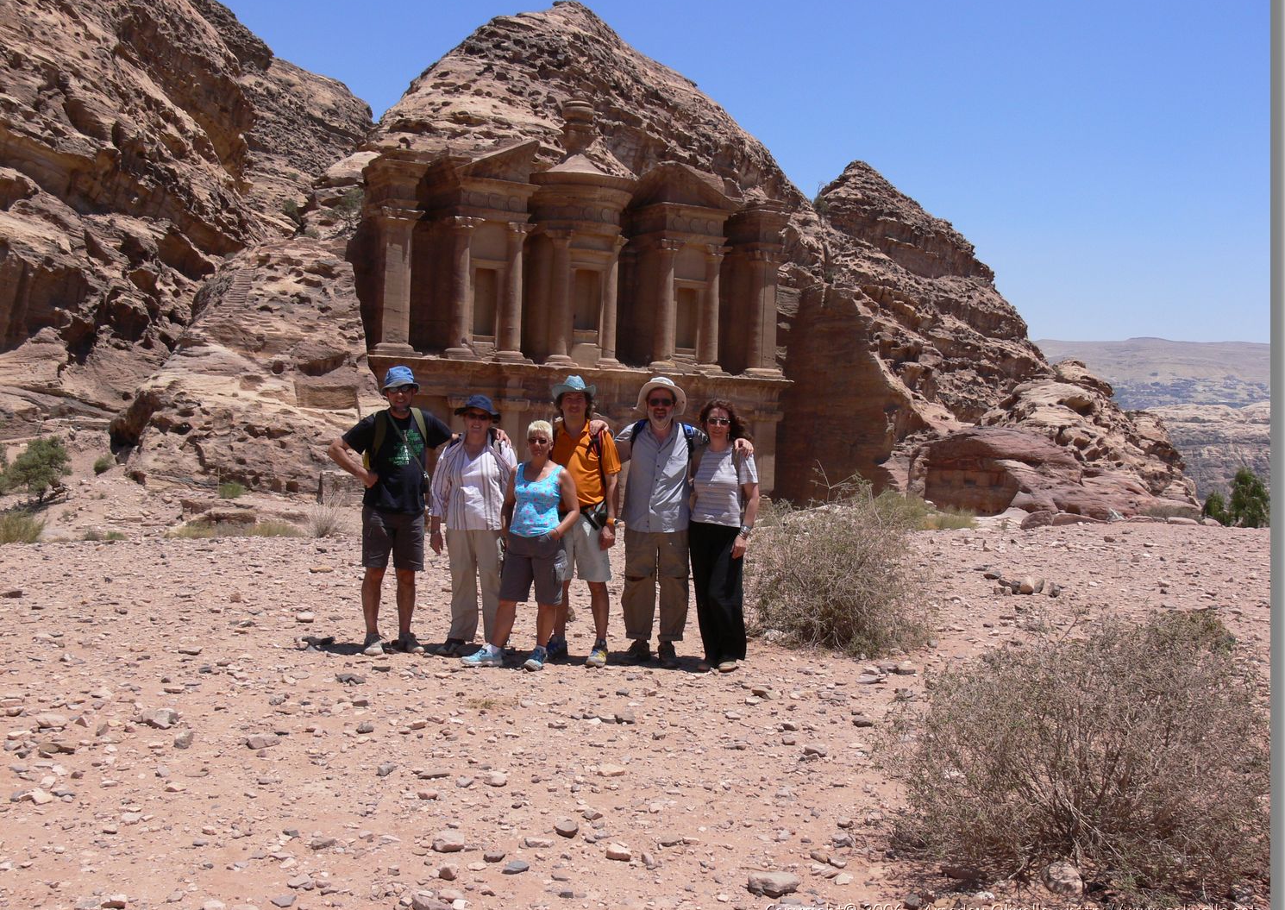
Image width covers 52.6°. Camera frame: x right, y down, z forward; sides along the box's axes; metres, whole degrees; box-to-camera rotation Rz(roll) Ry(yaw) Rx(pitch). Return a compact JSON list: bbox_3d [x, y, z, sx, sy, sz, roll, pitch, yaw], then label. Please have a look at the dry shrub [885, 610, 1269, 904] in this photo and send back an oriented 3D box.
[{"bbox_3d":[1.540,0.965,4.580,1.380,0.840,1.300,1,-1,0],"label":"dry shrub"}]

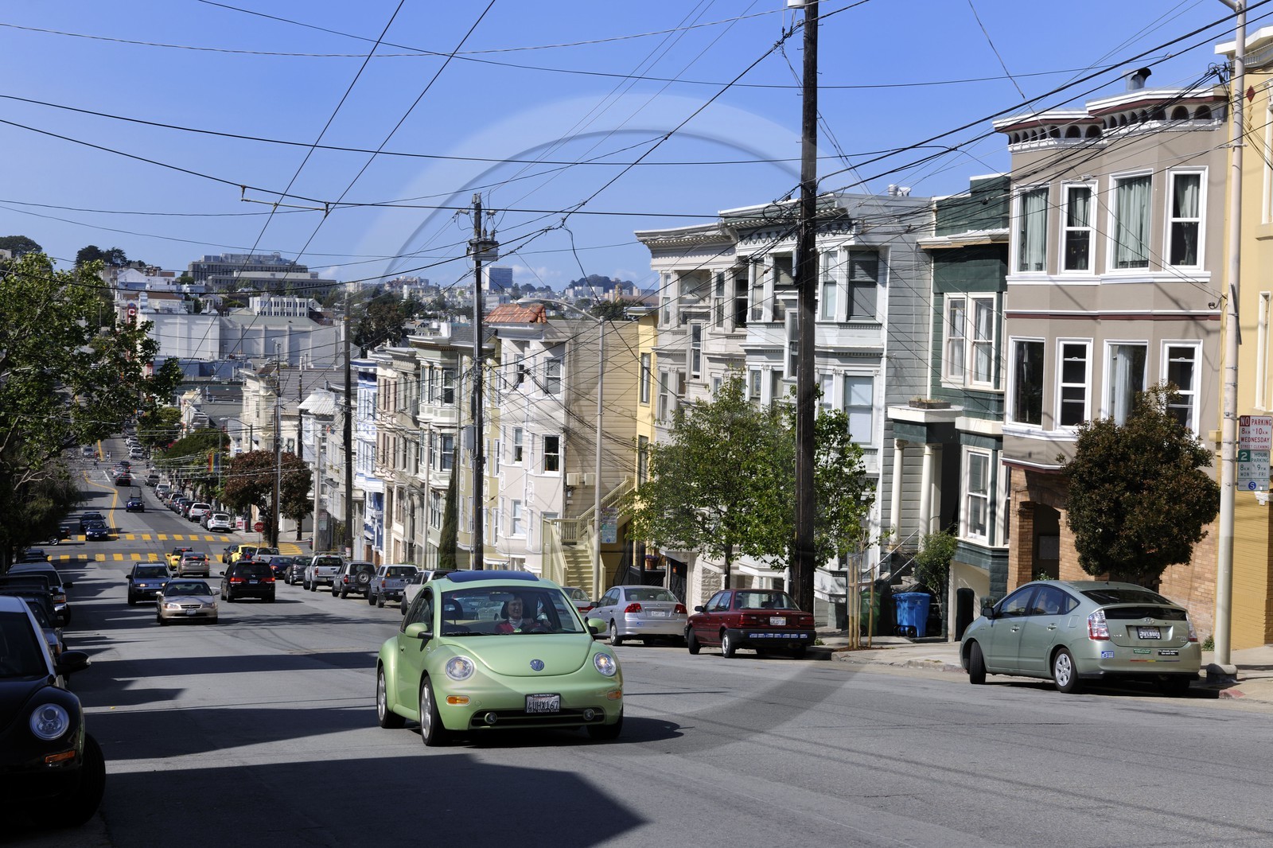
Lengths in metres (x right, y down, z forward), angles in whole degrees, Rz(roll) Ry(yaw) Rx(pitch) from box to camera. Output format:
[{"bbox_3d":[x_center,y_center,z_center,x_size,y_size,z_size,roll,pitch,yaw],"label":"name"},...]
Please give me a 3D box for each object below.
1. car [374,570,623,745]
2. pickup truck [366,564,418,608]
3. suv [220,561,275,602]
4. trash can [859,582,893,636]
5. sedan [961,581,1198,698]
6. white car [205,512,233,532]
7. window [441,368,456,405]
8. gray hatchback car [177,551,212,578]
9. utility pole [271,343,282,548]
[{"bbox_3d":[-1.348,2.177,20.113,1.730,1.510,4.090,1,-5,-16],"label":"car"},{"bbox_3d":[-9.911,6.645,87.246,1.690,1.750,4.700,1,-3,-14],"label":"pickup truck"},{"bbox_3d":[-16.291,6.553,88.975,1.950,1.750,5.050,1,-3,-15],"label":"suv"},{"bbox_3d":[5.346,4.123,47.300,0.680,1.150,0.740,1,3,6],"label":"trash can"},{"bbox_3d":[6.041,2.901,29.478,1.725,1.490,4.450,1,-5,-15],"label":"sedan"},{"bbox_3d":[-35.339,8.333,180.222,1.760,1.500,4.350,1,-1,-15],"label":"white car"},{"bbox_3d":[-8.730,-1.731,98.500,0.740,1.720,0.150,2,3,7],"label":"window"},{"bbox_3d":[-26.200,8.324,125.525,1.725,1.490,4.450,1,-2,-14],"label":"gray hatchback car"},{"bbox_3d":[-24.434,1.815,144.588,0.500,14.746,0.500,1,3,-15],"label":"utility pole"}]

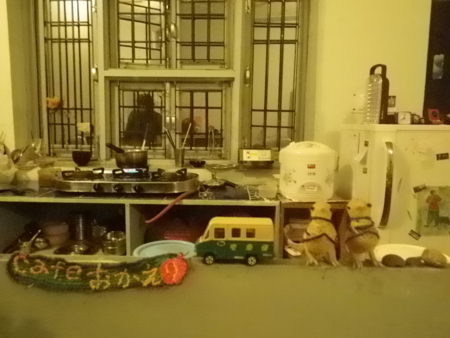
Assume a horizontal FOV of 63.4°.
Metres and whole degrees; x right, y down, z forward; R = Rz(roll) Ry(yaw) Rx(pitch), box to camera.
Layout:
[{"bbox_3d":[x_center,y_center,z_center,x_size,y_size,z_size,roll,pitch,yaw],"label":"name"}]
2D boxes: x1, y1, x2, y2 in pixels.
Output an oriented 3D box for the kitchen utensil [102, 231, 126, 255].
[{"bbox_3d":[-0.520,0.342,1.712,0.108,0.082,0.108,1,7,1],"label":"kitchen utensil"}]

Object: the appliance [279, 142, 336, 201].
[{"bbox_3d":[0.383,0.000,1.690,0.262,0.252,0.270,1,7,3],"label":"appliance"}]

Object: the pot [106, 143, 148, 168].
[{"bbox_3d":[-0.478,-0.060,1.740,0.157,0.118,0.292,3,7,15],"label":"pot"}]

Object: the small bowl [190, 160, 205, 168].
[{"bbox_3d":[-0.149,-0.029,1.970,0.083,0.035,0.083,1,7,0],"label":"small bowl"}]

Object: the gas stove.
[{"bbox_3d":[-0.483,0.036,1.799,0.705,0.112,0.350,1,7,1],"label":"gas stove"}]

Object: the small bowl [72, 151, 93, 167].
[{"bbox_3d":[-0.788,-0.066,2.015,0.108,0.078,0.108,1,7,0],"label":"small bowl"}]

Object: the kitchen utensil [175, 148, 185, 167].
[{"bbox_3d":[-0.246,-0.063,1.978,0.054,0.098,0.054,1,7,1],"label":"kitchen utensil"}]

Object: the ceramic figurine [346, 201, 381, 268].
[{"bbox_3d":[0.379,0.172,1.001,0.092,0.178,0.080,3,7,15],"label":"ceramic figurine"}]

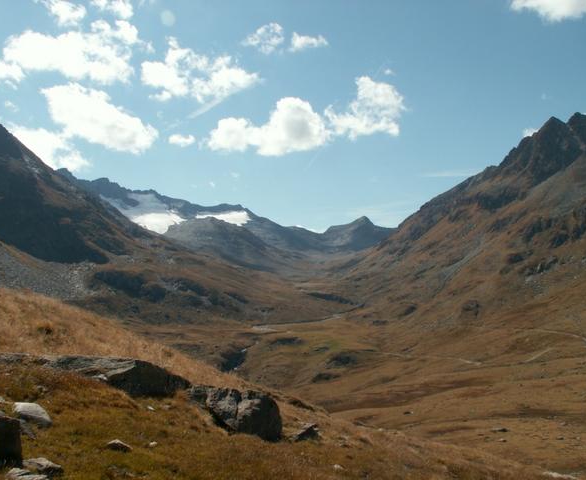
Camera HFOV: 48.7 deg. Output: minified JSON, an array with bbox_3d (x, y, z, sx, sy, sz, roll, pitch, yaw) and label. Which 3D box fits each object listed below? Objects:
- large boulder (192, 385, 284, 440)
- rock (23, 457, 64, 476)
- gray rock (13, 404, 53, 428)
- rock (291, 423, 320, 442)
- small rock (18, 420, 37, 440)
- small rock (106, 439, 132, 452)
[{"bbox_3d":[-0.844,2.547,9.500,1.330,0.750,0.950,0,0,0],"label":"large boulder"},{"bbox_3d":[-2.622,2.380,6.800,0.410,0.170,0.310,0,0,0],"label":"rock"},{"bbox_3d":[-3.301,2.224,8.200,0.470,0.280,0.360,0,0,0],"label":"gray rock"},{"bbox_3d":[0.189,2.915,9.800,0.420,0.270,0.330,0,0,0],"label":"rock"},{"bbox_3d":[-3.118,2.237,7.600,0.260,0.200,0.240,0,0,0],"label":"small rock"},{"bbox_3d":[-2.022,2.382,7.500,0.290,0.140,0.220,0,0,0],"label":"small rock"}]

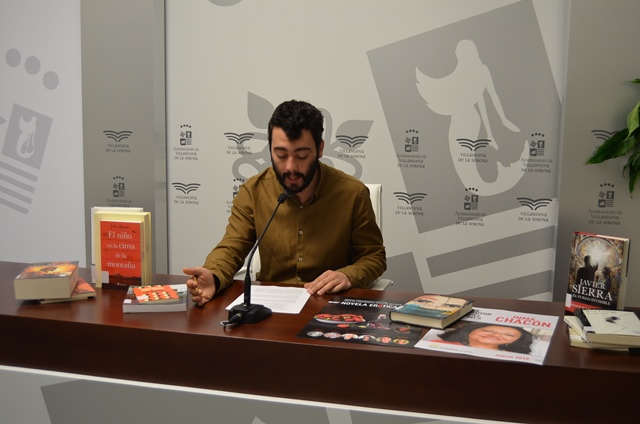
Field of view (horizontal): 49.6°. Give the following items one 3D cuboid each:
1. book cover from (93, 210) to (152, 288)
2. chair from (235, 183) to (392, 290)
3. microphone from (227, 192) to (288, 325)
[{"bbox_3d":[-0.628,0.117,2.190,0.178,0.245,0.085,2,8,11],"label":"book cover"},{"bbox_3d":[-0.059,0.435,2.524,0.600,1.040,0.620,3,8,14],"label":"chair"},{"bbox_3d":[-0.159,0.119,1.940,0.090,0.325,0.280,4,8,20],"label":"microphone"}]

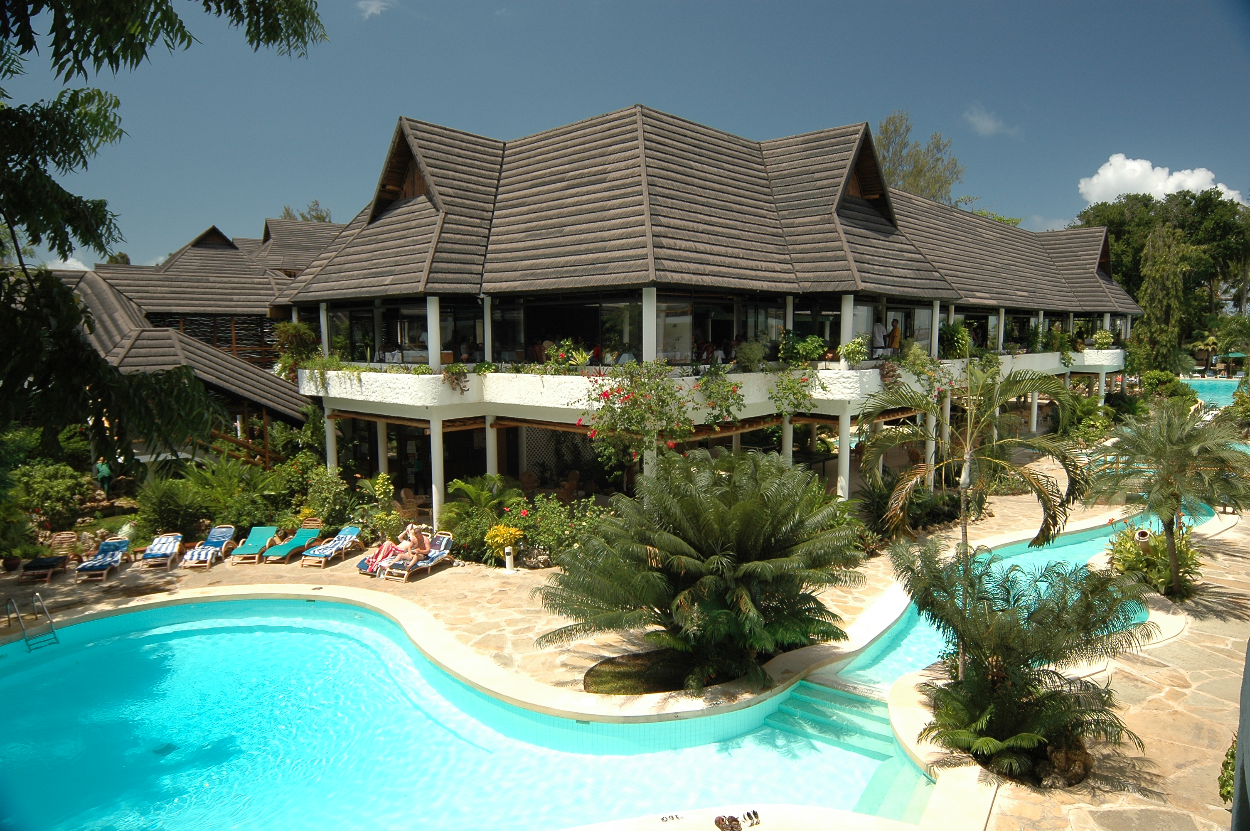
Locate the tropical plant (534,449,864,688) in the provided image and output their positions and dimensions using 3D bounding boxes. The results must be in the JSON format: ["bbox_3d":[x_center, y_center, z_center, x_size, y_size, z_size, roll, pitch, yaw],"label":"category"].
[{"bbox_3d":[1.287,2.556,13.500,5.300,3.400,5.000,0,6,0],"label":"tropical plant"}]

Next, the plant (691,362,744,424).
[{"bbox_3d":[2.346,-0.516,19.200,0.750,1.600,1.200,5,8,43],"label":"plant"}]

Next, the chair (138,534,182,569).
[{"bbox_3d":[-13.035,3.841,21.543,0.680,0.680,1.900,-2,6,-18],"label":"chair"}]

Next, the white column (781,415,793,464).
[{"bbox_3d":[4.957,1.545,23.284,0.310,3.233,0.310,5,8,43],"label":"white column"}]

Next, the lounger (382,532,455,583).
[{"bbox_3d":[-5.529,3.799,20.548,0.680,0.880,1.900,3,7,30],"label":"lounger"}]

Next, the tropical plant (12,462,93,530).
[{"bbox_3d":[-17.892,2.466,23.800,2.100,1.900,2.000,-5,7,-37],"label":"tropical plant"}]

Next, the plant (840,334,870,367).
[{"bbox_3d":[6.599,-1.821,21.900,0.850,0.980,0.800,0,6,0],"label":"plant"}]

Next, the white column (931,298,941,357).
[{"bbox_3d":[10.730,-2.837,26.320,0.210,2.239,0.210,5,8,43],"label":"white column"}]

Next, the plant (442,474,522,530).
[{"bbox_3d":[-4.319,2.674,23.200,2.400,1.750,2.100,0,6,0],"label":"plant"}]

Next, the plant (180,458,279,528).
[{"bbox_3d":[-13.334,2.574,25.794,3.300,2.400,2.500,-3,7,-28],"label":"plant"}]

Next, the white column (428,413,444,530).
[{"bbox_3d":[-5.810,1.932,23.721,0.355,3.643,0.355,0,6,0],"label":"white column"}]

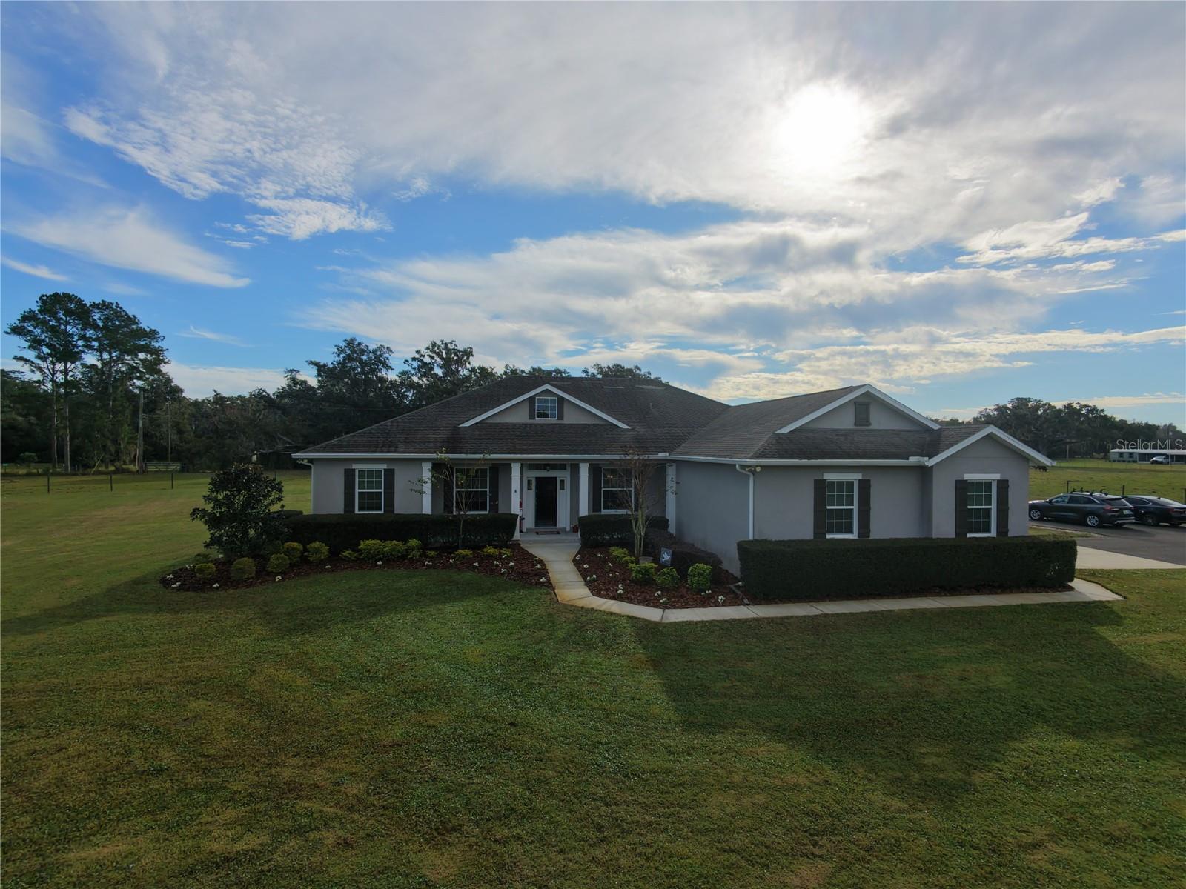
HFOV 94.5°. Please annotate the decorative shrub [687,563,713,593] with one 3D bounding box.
[{"bbox_3d":[2.719,3.361,13.896,0.670,0.620,0.650,1,0,-10],"label":"decorative shrub"}]

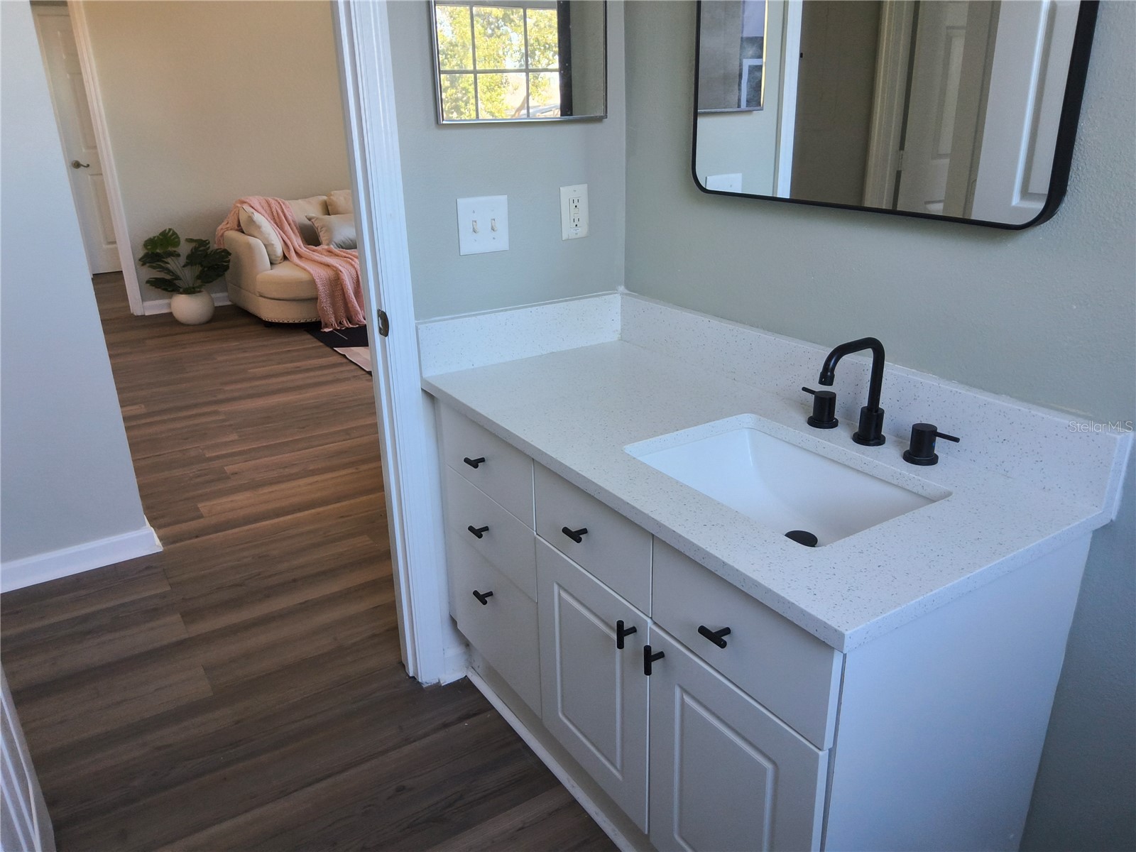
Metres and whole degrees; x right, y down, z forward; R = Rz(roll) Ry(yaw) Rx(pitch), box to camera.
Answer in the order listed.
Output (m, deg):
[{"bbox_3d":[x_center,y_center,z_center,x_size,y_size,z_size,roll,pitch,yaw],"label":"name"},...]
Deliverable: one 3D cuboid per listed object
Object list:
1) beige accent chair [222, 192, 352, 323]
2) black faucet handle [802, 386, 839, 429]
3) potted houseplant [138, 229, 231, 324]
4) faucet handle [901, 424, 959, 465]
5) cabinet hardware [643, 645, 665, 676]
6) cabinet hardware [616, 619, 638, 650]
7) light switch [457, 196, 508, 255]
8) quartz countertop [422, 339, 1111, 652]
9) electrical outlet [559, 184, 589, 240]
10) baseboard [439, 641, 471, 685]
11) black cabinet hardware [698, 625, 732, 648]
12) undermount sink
[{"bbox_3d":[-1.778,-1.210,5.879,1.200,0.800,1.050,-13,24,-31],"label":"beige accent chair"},{"bbox_3d":[0.453,-0.035,1.488,0.054,0.056,0.084,-14,24,-29],"label":"black faucet handle"},{"bbox_3d":[-2.599,-1.026,5.631,0.580,0.640,0.510,-13,24,-31],"label":"potted houseplant"},{"bbox_3d":[0.577,0.033,1.302,0.054,0.056,0.086,-14,24,-29],"label":"faucet handle"},{"bbox_3d":[0.126,0.341,1.202,0.034,0.051,0.012,-13,24,-31],"label":"cabinet hardware"},{"bbox_3d":[0.089,0.317,1.253,0.034,0.051,0.012,-13,24,-31],"label":"cabinet hardware"},{"bbox_3d":[-0.182,-0.438,1.794,0.120,0.119,0.016,-14,24,-29],"label":"light switch"},{"bbox_3d":[0.220,0.014,1.478,0.554,0.025,1.144,-13,24,-31],"label":"quartz countertop"},{"bbox_3d":[0.017,-0.496,1.909,0.074,0.119,0.009,-14,24,-29],"label":"electrical outlet"},{"bbox_3d":[-0.288,0.607,2.096,0.068,0.098,0.020,-14,24,-29],"label":"baseboard"},{"bbox_3d":[0.198,0.273,1.074,0.030,0.011,0.048,-14,24,-29],"label":"black cabinet hardware"},{"bbox_3d":[0.333,0.156,1.333,0.316,0.155,0.444,-13,24,-31],"label":"undermount sink"}]

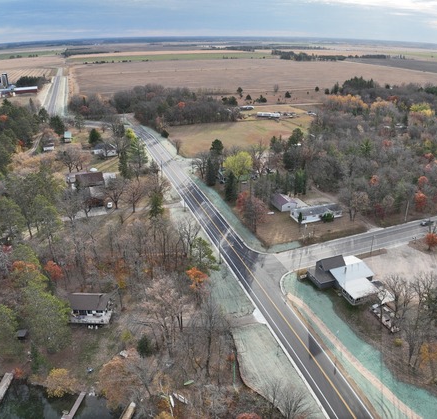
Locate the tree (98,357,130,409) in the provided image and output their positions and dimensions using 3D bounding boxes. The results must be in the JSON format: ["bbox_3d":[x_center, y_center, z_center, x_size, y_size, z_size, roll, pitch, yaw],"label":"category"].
[{"bbox_3d":[-21.800,36.800,81.000,6.500,13.500,6.500,0,24,0],"label":"tree"}]

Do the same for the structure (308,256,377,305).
[{"bbox_3d":[38.600,20.860,118.240,16.000,7.000,16.500,-8,25,-16],"label":"structure"}]

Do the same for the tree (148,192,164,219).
[{"bbox_3d":[-26.700,-1.700,162.600,6.200,11.700,6.200,0,24,0],"label":"tree"}]

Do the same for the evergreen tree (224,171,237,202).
[{"bbox_3d":[5.700,-10.300,177.100,6.000,15.200,6.000,0,24,0],"label":"evergreen tree"}]

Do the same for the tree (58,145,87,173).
[{"bbox_3d":[-77.630,-27.380,206.050,14.500,13.500,13.000,-9,26,-19],"label":"tree"}]

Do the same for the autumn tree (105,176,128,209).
[{"bbox_3d":[-42.360,-7.270,160.940,9.000,13.300,9.000,-7,25,-14],"label":"autumn tree"}]

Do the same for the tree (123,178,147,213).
[{"bbox_3d":[-38.160,-6.140,173.860,10.010,15.950,10.010,0,24,0],"label":"tree"}]

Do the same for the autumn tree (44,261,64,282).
[{"bbox_3d":[-52.560,20.460,123.000,6.160,9.570,6.160,0,24,0],"label":"autumn tree"}]

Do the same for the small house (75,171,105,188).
[{"bbox_3d":[-64.500,-14.720,198.400,13.000,6.200,8.500,-6,25,-14],"label":"small house"}]

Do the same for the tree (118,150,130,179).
[{"bbox_3d":[-51.300,-23.900,207.200,5.900,15.200,5.900,0,24,0],"label":"tree"}]

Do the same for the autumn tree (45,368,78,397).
[{"bbox_3d":[-35.500,39.200,87.900,6.800,4.800,6.500,0,24,0],"label":"autumn tree"}]

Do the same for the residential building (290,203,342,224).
[{"bbox_3d":[43.150,0.850,169.210,21.400,4.800,8.460,-8,25,-18],"label":"residential building"}]

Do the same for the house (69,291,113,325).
[{"bbox_3d":[-35.700,27.710,110.910,11.200,6.200,11.500,0,24,0],"label":"house"}]

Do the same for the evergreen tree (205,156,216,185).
[{"bbox_3d":[-3.820,-18.130,184.870,4.600,13.500,4.600,-1,24,-1],"label":"evergreen tree"}]

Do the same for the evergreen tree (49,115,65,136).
[{"bbox_3d":[-117.230,-61.360,283.040,10.500,14.500,10.500,-10,26,-20],"label":"evergreen tree"}]

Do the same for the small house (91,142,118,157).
[{"bbox_3d":[-69.540,-36.620,238.470,14.000,4.900,10.000,-2,25,-5],"label":"small house"}]

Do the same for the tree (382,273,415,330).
[{"bbox_3d":[44.800,23.020,96.450,7.900,15.500,7.900,13,28,27],"label":"tree"}]

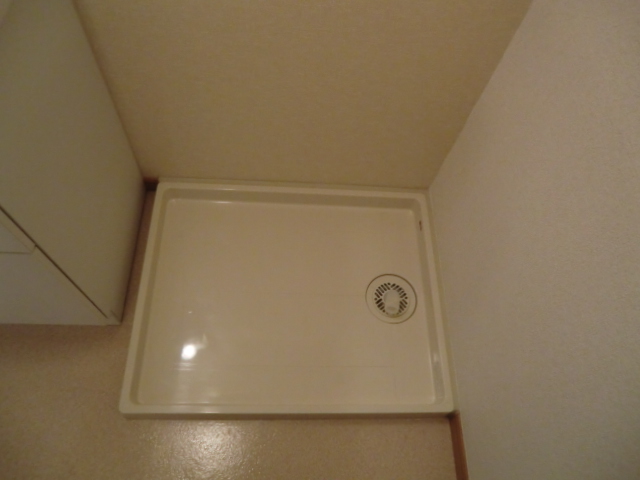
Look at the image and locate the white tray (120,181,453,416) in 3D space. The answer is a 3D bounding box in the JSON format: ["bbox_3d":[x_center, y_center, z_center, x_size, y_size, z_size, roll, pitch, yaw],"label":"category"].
[{"bbox_3d":[-0.074,0.141,1.227,0.800,0.060,0.640,2,64,-4],"label":"white tray"}]

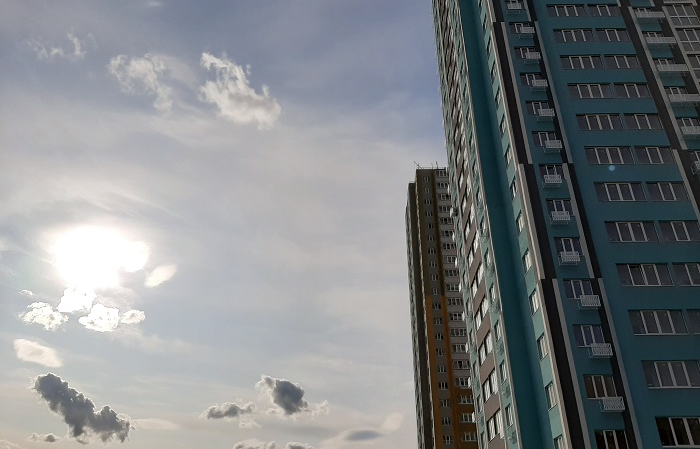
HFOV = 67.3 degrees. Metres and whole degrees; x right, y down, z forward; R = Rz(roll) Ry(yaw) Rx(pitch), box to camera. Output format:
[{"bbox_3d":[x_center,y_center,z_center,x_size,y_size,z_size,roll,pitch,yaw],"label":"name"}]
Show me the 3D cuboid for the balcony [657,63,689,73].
[{"bbox_3d":[23.583,-11.264,38.559,2.166,0.702,0.501,0,-30,1],"label":"balcony"}]

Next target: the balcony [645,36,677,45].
[{"bbox_3d":[24.327,-14.299,41.341,2.183,0.708,0.525,0,-30,1],"label":"balcony"}]

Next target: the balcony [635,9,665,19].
[{"bbox_3d":[24.320,-16.866,42.794,2.183,0.708,0.525,0,-30,1],"label":"balcony"}]

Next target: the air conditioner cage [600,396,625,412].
[{"bbox_3d":[14.392,9.906,28.880,1.115,0.673,0.525,0,-30,1],"label":"air conditioner cage"}]

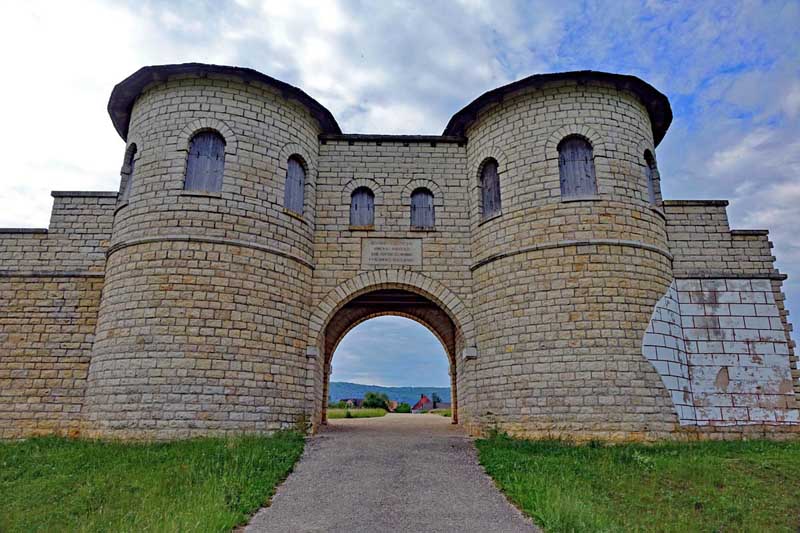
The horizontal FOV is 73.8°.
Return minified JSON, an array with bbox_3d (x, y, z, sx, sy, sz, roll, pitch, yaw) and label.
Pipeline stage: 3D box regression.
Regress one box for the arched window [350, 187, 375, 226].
[{"bbox_3d":[-0.979,-1.548,14.258,0.610,1.143,0.280,0,-18,0],"label":"arched window"}]

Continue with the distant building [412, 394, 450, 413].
[{"bbox_3d":[10.929,48.150,184.970,13.200,7.000,10.000,0,-18,0],"label":"distant building"}]

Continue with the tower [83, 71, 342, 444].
[{"bbox_3d":[-4.804,-0.015,14.235,6.056,8.870,6.056,0,-18,0],"label":"tower"}]

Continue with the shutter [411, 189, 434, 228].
[{"bbox_3d":[0.611,-1.509,14.268,0.610,1.155,0.120,0,-18,0],"label":"shutter"}]

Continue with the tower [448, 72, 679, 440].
[{"bbox_3d":[4.396,0.043,14.350,6.056,8.870,6.056,0,-18,0],"label":"tower"}]

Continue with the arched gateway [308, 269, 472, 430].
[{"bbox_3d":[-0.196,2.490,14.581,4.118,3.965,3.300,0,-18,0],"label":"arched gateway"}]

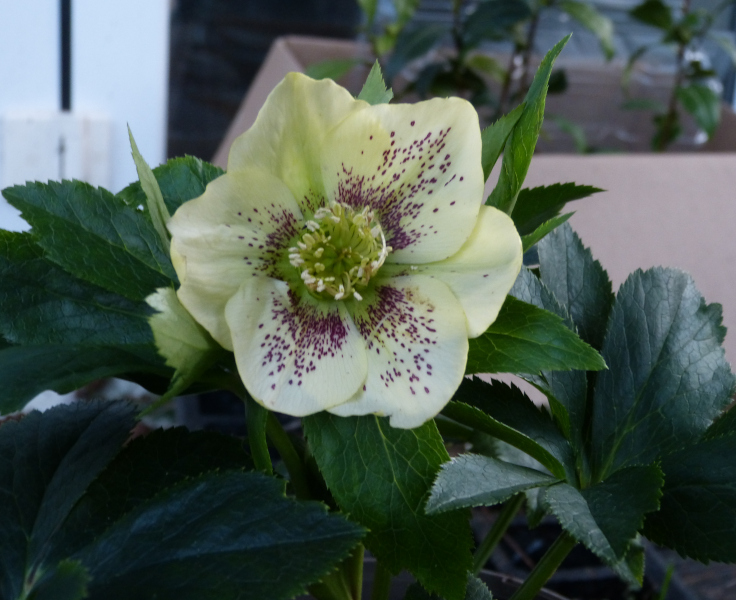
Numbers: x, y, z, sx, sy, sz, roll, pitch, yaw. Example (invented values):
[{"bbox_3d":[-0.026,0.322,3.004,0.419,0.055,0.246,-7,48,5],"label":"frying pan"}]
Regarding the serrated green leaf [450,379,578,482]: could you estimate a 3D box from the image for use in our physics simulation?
[{"bbox_3d":[0.036,0.029,0.304,0.041,0.009,0.018,40,49,3],"label":"serrated green leaf"}]

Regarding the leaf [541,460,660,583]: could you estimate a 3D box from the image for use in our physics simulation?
[{"bbox_3d":[0.054,0.051,0.288,0.025,0.012,0.034,-8,41,-13],"label":"leaf"}]

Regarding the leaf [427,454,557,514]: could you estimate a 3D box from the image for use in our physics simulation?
[{"bbox_3d":[0.030,0.043,0.287,0.043,0.010,0.017,-5,40,-36],"label":"leaf"}]

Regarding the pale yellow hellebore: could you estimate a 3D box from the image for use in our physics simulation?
[{"bbox_3d":[-0.005,-0.011,0.276,0.076,0.076,0.030,4,1,-1],"label":"pale yellow hellebore"}]

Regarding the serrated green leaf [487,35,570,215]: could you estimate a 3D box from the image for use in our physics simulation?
[{"bbox_3d":[0.037,-0.039,0.285,0.008,0.045,0.013,16,9,-32],"label":"serrated green leaf"}]

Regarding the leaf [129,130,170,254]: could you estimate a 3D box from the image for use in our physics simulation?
[{"bbox_3d":[-0.049,-0.024,0.281,0.006,0.033,0.012,-13,15,18],"label":"leaf"}]

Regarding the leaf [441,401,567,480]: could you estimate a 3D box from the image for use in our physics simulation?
[{"bbox_3d":[0.033,0.034,0.300,0.038,0.008,0.014,31,18,-6],"label":"leaf"}]

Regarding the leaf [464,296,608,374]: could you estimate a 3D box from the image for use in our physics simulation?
[{"bbox_3d":[0.034,0.009,0.291,0.044,0.009,0.021,11,43,17],"label":"leaf"}]

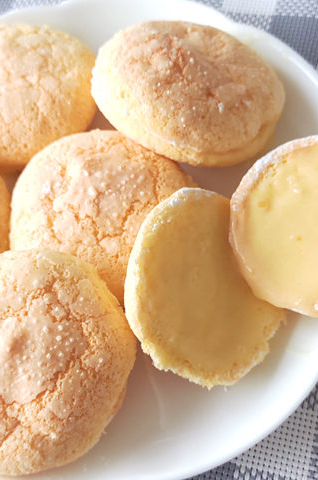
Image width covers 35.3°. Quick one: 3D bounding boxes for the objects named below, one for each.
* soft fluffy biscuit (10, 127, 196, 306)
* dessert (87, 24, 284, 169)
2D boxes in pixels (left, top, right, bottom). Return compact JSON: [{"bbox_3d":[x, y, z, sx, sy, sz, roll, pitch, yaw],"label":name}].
[{"bbox_3d":[-0.023,-0.010,0.204,0.075,0.037,0.075,0,71,2],"label":"soft fluffy biscuit"},{"bbox_3d":[0.013,-0.064,0.212,0.080,0.036,0.080,0,58,-7],"label":"dessert"}]

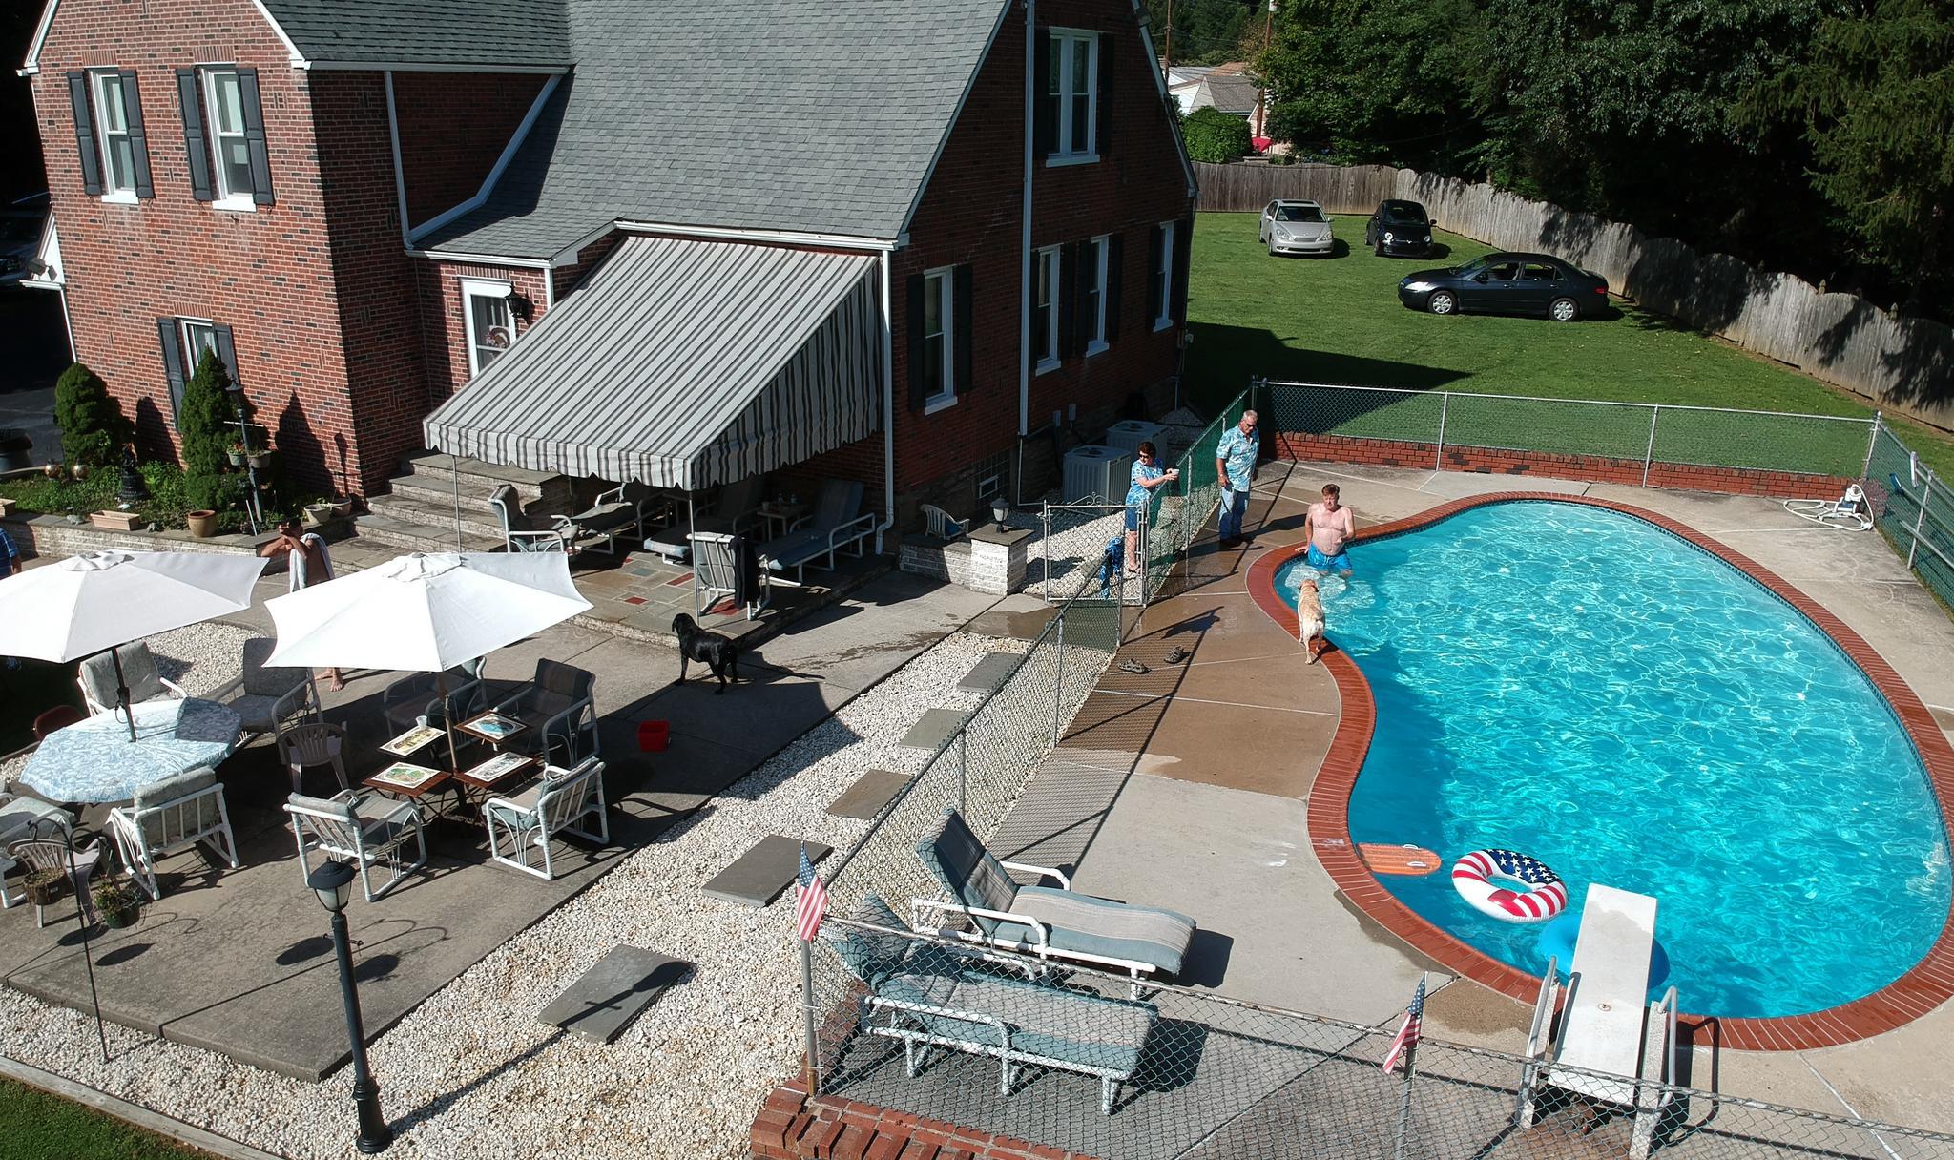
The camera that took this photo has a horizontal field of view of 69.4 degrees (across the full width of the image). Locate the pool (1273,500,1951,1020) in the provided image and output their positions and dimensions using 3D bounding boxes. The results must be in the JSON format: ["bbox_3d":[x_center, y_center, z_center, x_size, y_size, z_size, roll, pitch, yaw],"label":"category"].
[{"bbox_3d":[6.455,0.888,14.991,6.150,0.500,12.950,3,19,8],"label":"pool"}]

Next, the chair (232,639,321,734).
[{"bbox_3d":[-6.578,1.110,13.034,0.646,0.850,0.744,2,19,5],"label":"chair"}]

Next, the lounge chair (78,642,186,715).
[{"bbox_3d":[-7.694,1.138,12.938,0.734,0.840,0.646,15,24,35],"label":"lounge chair"}]

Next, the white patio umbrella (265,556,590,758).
[{"bbox_3d":[-4.039,0.854,10.855,2.550,2.200,2.450,-2,19,-5],"label":"white patio umbrella"}]

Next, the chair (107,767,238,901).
[{"bbox_3d":[-5.842,1.761,10.263,0.720,0.840,0.620,16,24,38],"label":"chair"}]

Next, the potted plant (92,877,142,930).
[{"bbox_3d":[-4.856,1.834,7.980,0.280,0.290,0.280,1,18,0],"label":"potted plant"}]

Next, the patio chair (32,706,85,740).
[{"bbox_3d":[-7.082,1.428,11.269,0.560,0.820,0.560,11,21,28],"label":"patio chair"}]

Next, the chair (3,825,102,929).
[{"bbox_3d":[-6.666,2.074,10.394,0.570,0.780,0.570,-2,20,-8],"label":"chair"}]

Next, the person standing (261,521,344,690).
[{"bbox_3d":[-6.380,0.225,13.513,0.660,1.680,0.520,9,20,24],"label":"person standing"}]

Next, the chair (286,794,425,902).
[{"bbox_3d":[-4.531,1.825,10.306,0.670,0.750,0.690,7,19,18],"label":"chair"}]

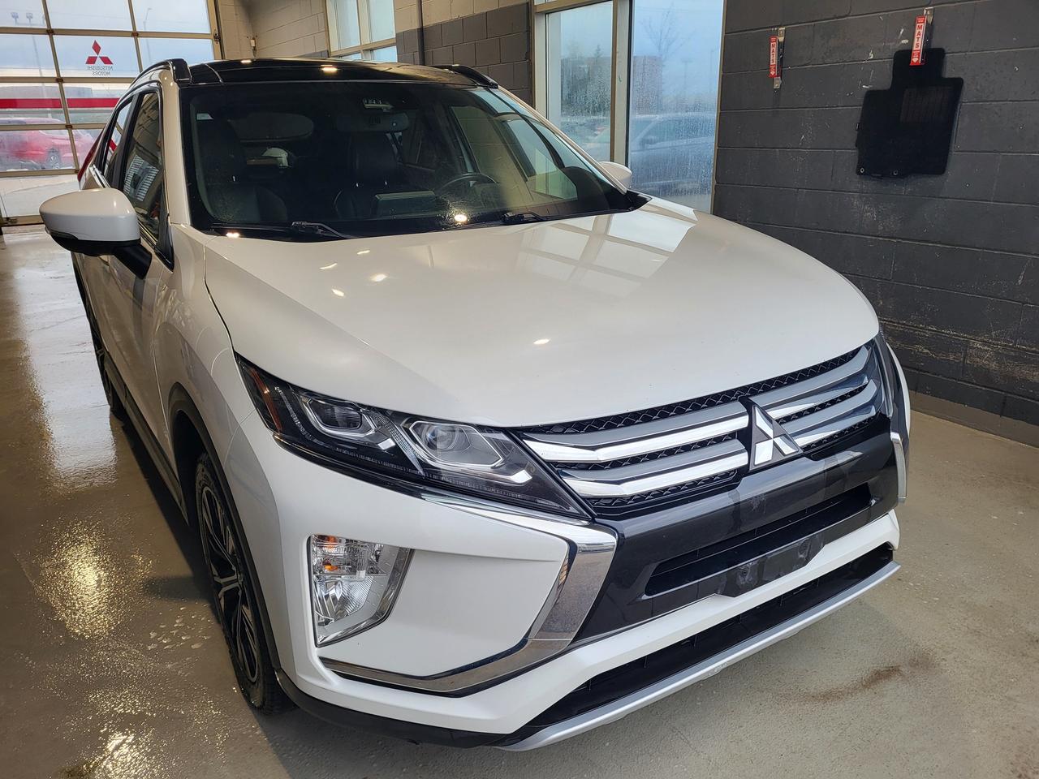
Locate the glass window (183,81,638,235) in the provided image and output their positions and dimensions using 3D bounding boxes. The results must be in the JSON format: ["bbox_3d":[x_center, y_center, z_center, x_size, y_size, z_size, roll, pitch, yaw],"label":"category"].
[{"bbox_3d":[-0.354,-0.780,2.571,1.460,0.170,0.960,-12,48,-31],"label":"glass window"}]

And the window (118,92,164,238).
[{"bbox_3d":[-1.233,-0.763,2.603,0.080,0.480,0.860,6,11,-35],"label":"window"}]

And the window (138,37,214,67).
[{"bbox_3d":[-5.093,-4.935,11.633,1.010,0.550,0.050,-13,23,-30],"label":"window"}]

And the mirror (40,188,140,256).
[{"bbox_3d":[-1.224,-0.476,2.238,0.255,0.190,0.170,-12,21,-31],"label":"mirror"}]

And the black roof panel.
[{"bbox_3d":[-0.938,-1.320,3.337,1.140,0.130,1.360,-12,21,-31],"label":"black roof panel"}]

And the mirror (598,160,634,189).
[{"bbox_3d":[0.383,-0.832,3.214,0.250,0.190,0.170,-12,21,-31],"label":"mirror"}]

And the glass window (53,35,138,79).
[{"bbox_3d":[-5.991,-4.732,11.094,1.010,0.550,0.050,-13,23,-30],"label":"glass window"}]

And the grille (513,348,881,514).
[{"bbox_3d":[0.457,0.052,1.537,0.980,0.210,0.170,-12,21,-31],"label":"grille"}]

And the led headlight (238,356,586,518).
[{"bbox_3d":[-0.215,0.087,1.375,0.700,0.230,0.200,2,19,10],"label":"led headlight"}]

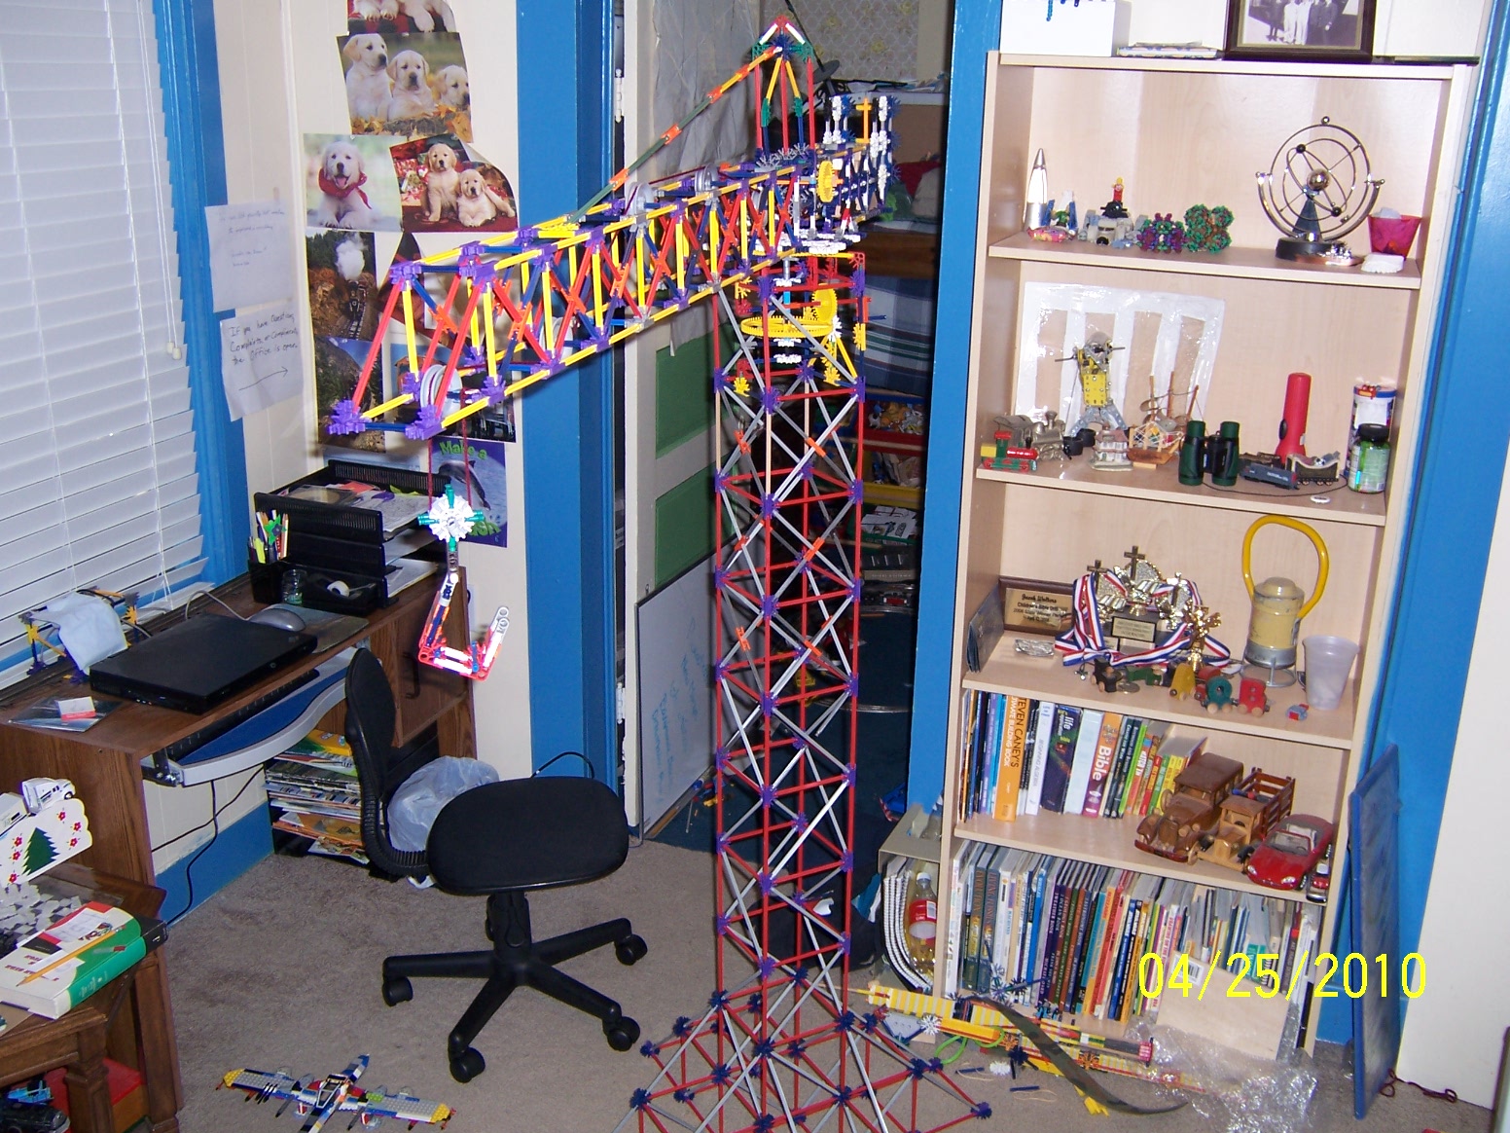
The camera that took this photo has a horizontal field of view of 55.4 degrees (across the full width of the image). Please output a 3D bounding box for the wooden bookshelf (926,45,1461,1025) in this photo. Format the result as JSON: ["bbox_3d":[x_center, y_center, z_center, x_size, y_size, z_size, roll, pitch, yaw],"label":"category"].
[{"bbox_3d":[0.797,0.000,2.723,0.750,1.815,0.295,8,19,19],"label":"wooden bookshelf"}]

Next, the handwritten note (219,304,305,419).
[{"bbox_3d":[-1.082,-0.456,3.172,0.010,0.216,0.275,7,19,16],"label":"handwritten note"}]

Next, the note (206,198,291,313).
[{"bbox_3d":[-1.080,-0.665,3.089,0.010,0.218,0.280,7,19,16],"label":"note"}]

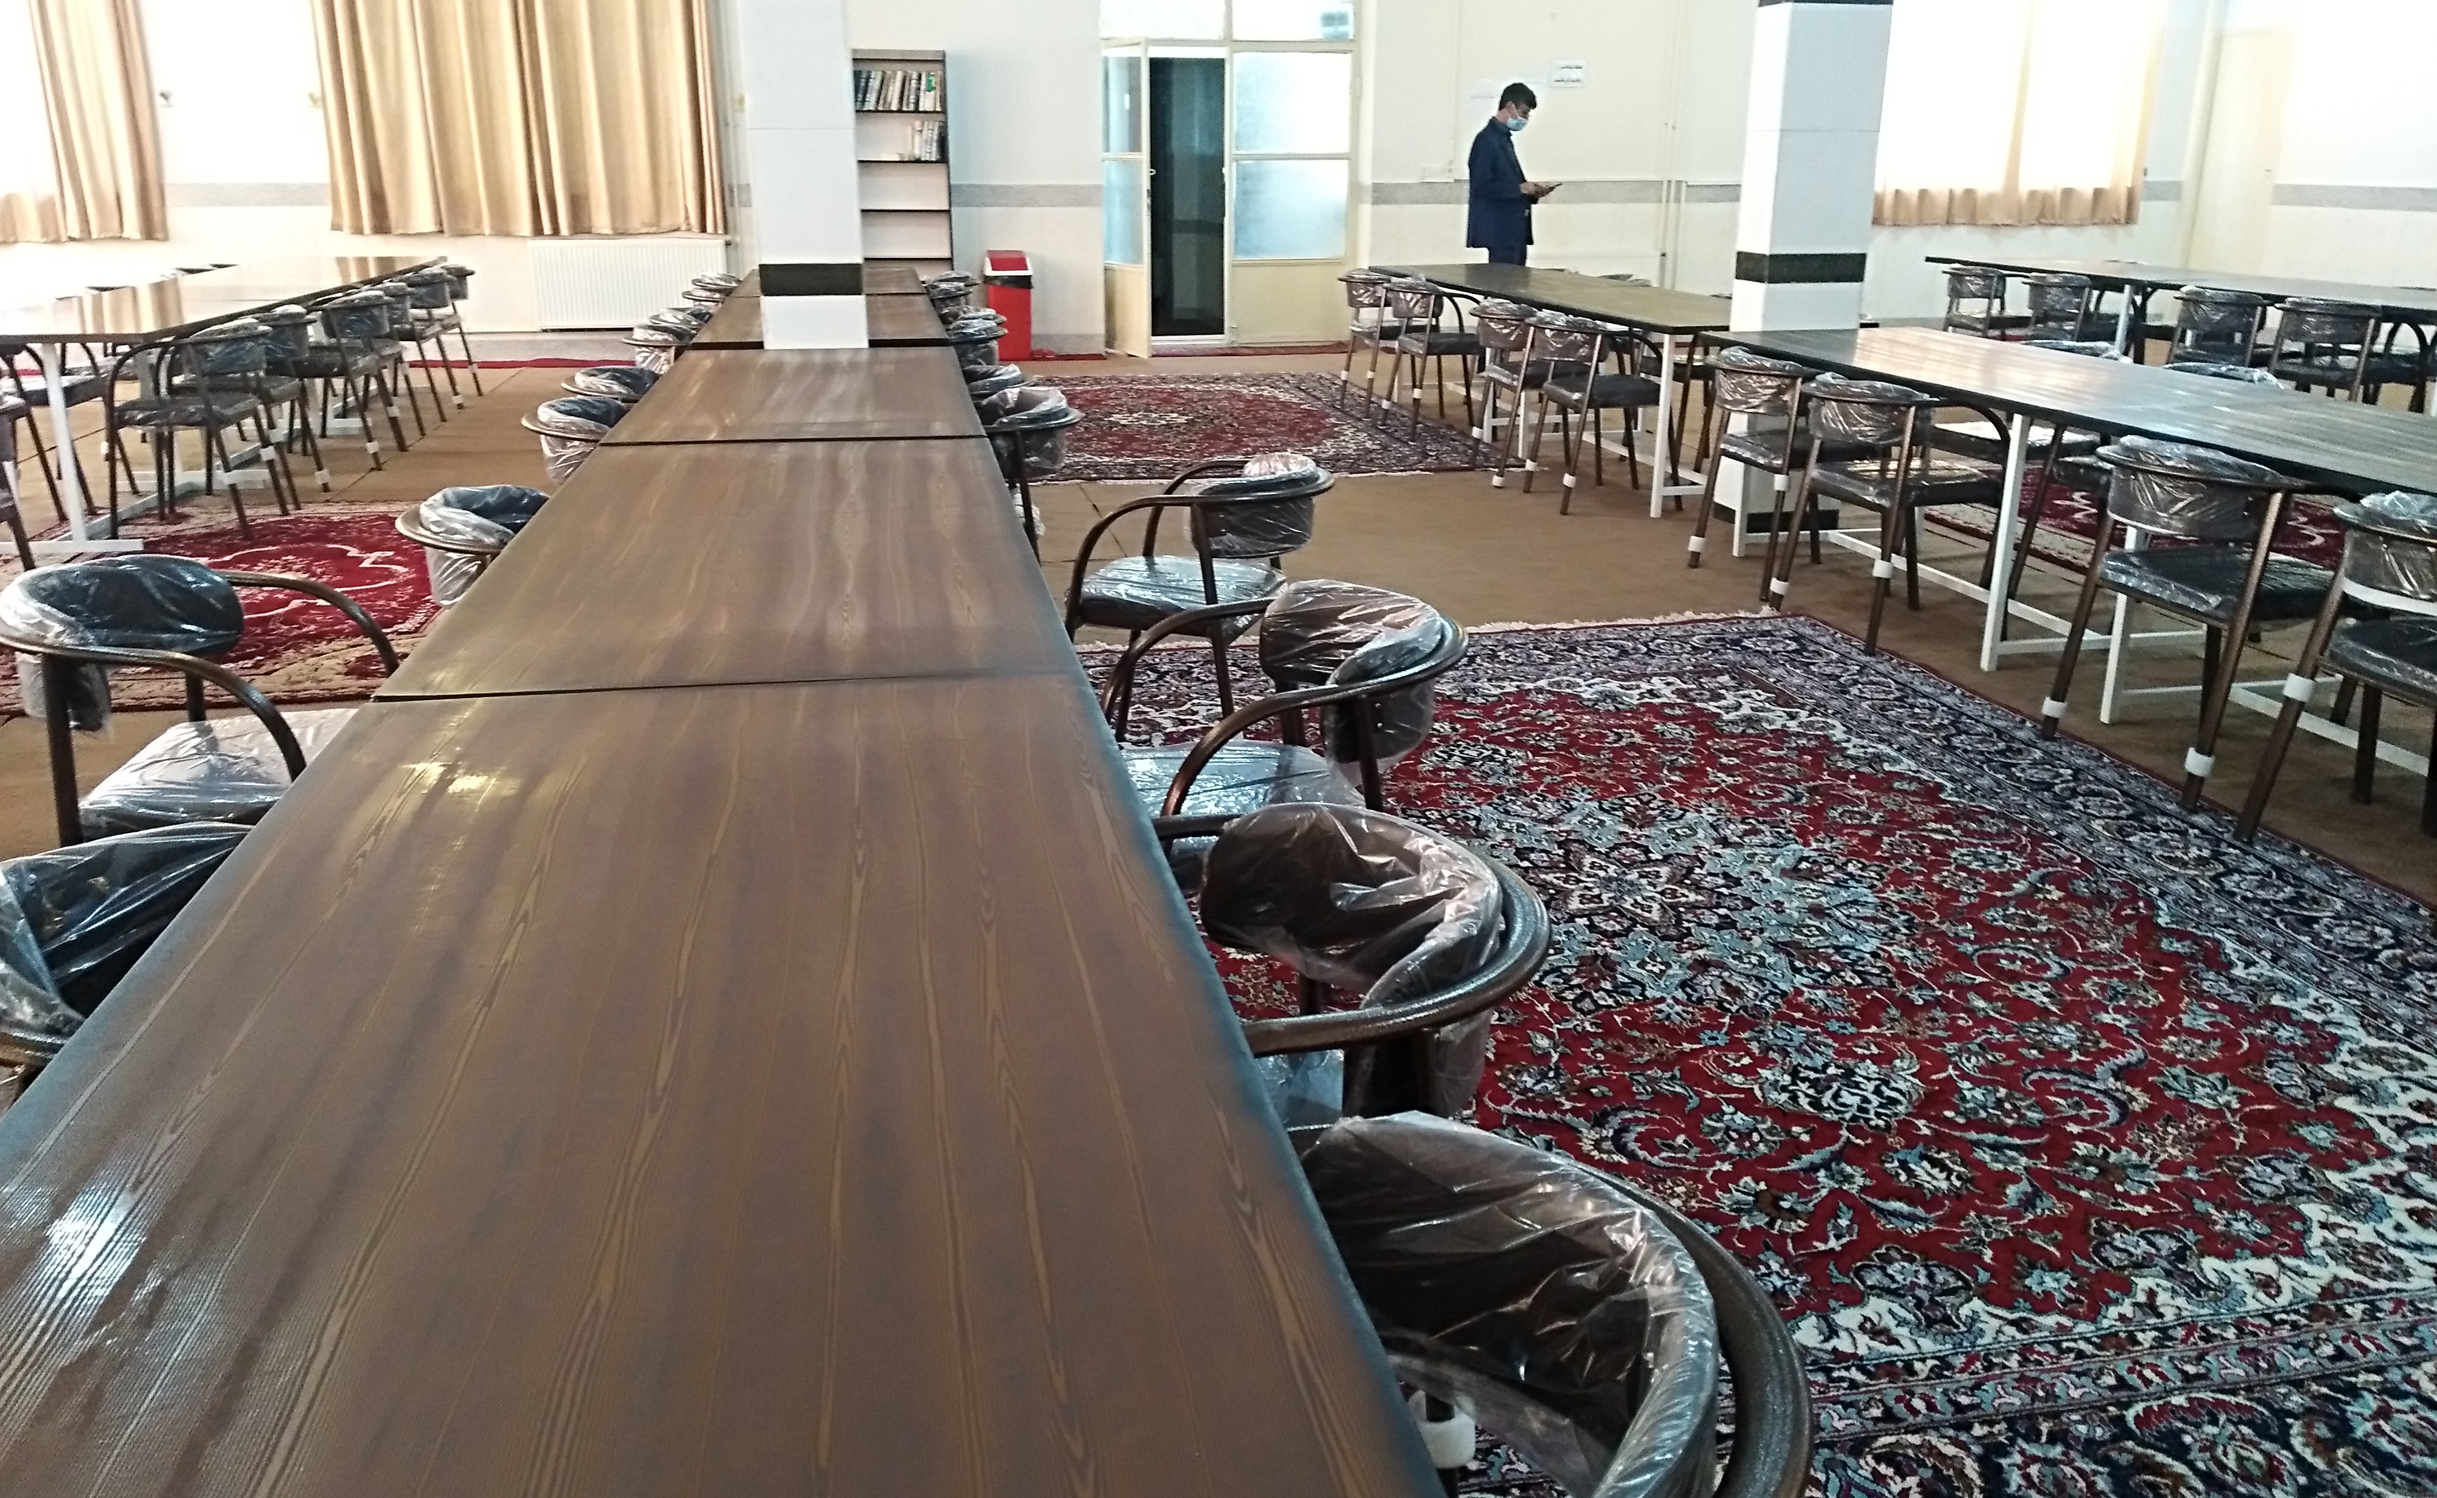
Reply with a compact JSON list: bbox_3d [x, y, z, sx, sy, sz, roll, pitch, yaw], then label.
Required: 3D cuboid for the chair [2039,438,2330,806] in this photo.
[{"bbox_3d":[2.369,-0.321,4.319,0.570,0.770,0.560,-3,19,-10],"label":"chair"}]

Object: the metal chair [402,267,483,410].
[{"bbox_3d":[-4.557,-2.363,10.428,0.550,0.770,0.560,-3,18,-10],"label":"metal chair"}]

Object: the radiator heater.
[{"bbox_3d":[-3.905,-3.093,12.206,1.250,0.590,0.120,-3,19,-10],"label":"radiator heater"}]

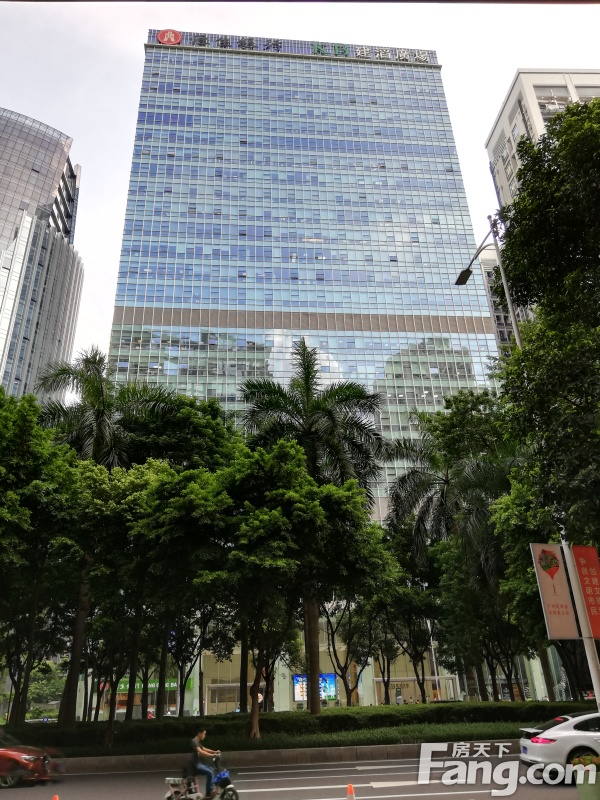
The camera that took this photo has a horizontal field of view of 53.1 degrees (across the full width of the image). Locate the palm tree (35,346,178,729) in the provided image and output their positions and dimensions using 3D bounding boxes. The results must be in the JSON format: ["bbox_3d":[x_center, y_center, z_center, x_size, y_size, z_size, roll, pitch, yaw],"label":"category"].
[{"bbox_3d":[-9.119,5.201,26.417,6.900,17.500,6.700,-2,-25,0],"label":"palm tree"}]

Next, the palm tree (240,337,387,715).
[{"bbox_3d":[0.679,4.967,27.465,7.000,18.170,6.800,-2,-25,0],"label":"palm tree"}]

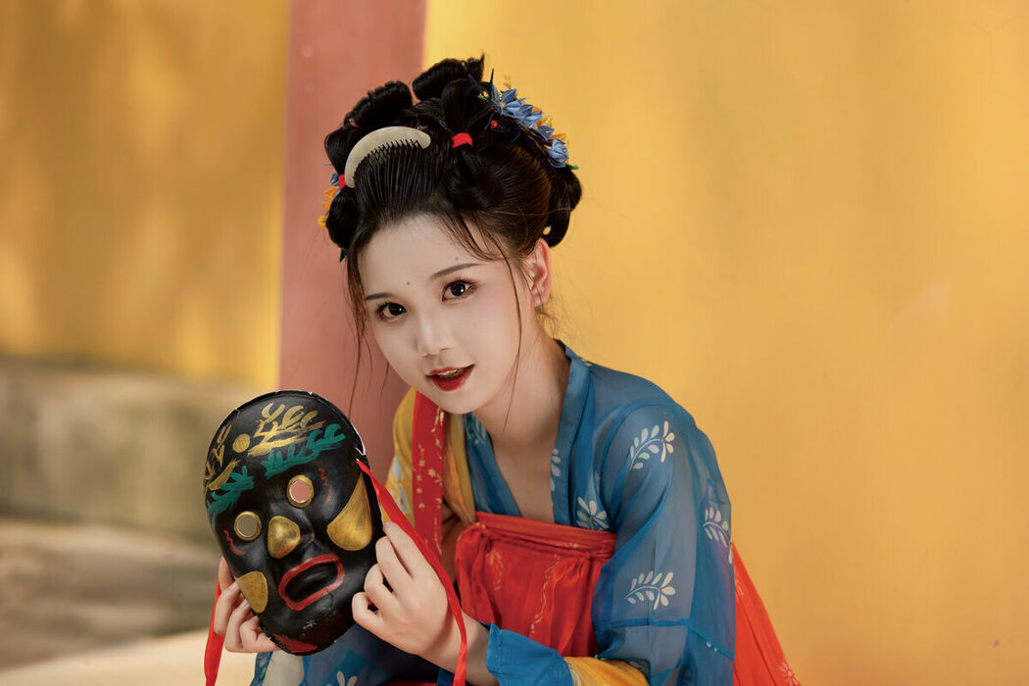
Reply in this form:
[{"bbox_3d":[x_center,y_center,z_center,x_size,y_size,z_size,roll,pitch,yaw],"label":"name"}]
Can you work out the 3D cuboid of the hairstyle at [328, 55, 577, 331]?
[{"bbox_3d":[-0.053,-0.114,2.530,0.210,0.235,0.235,-18,8,22],"label":"hairstyle"}]

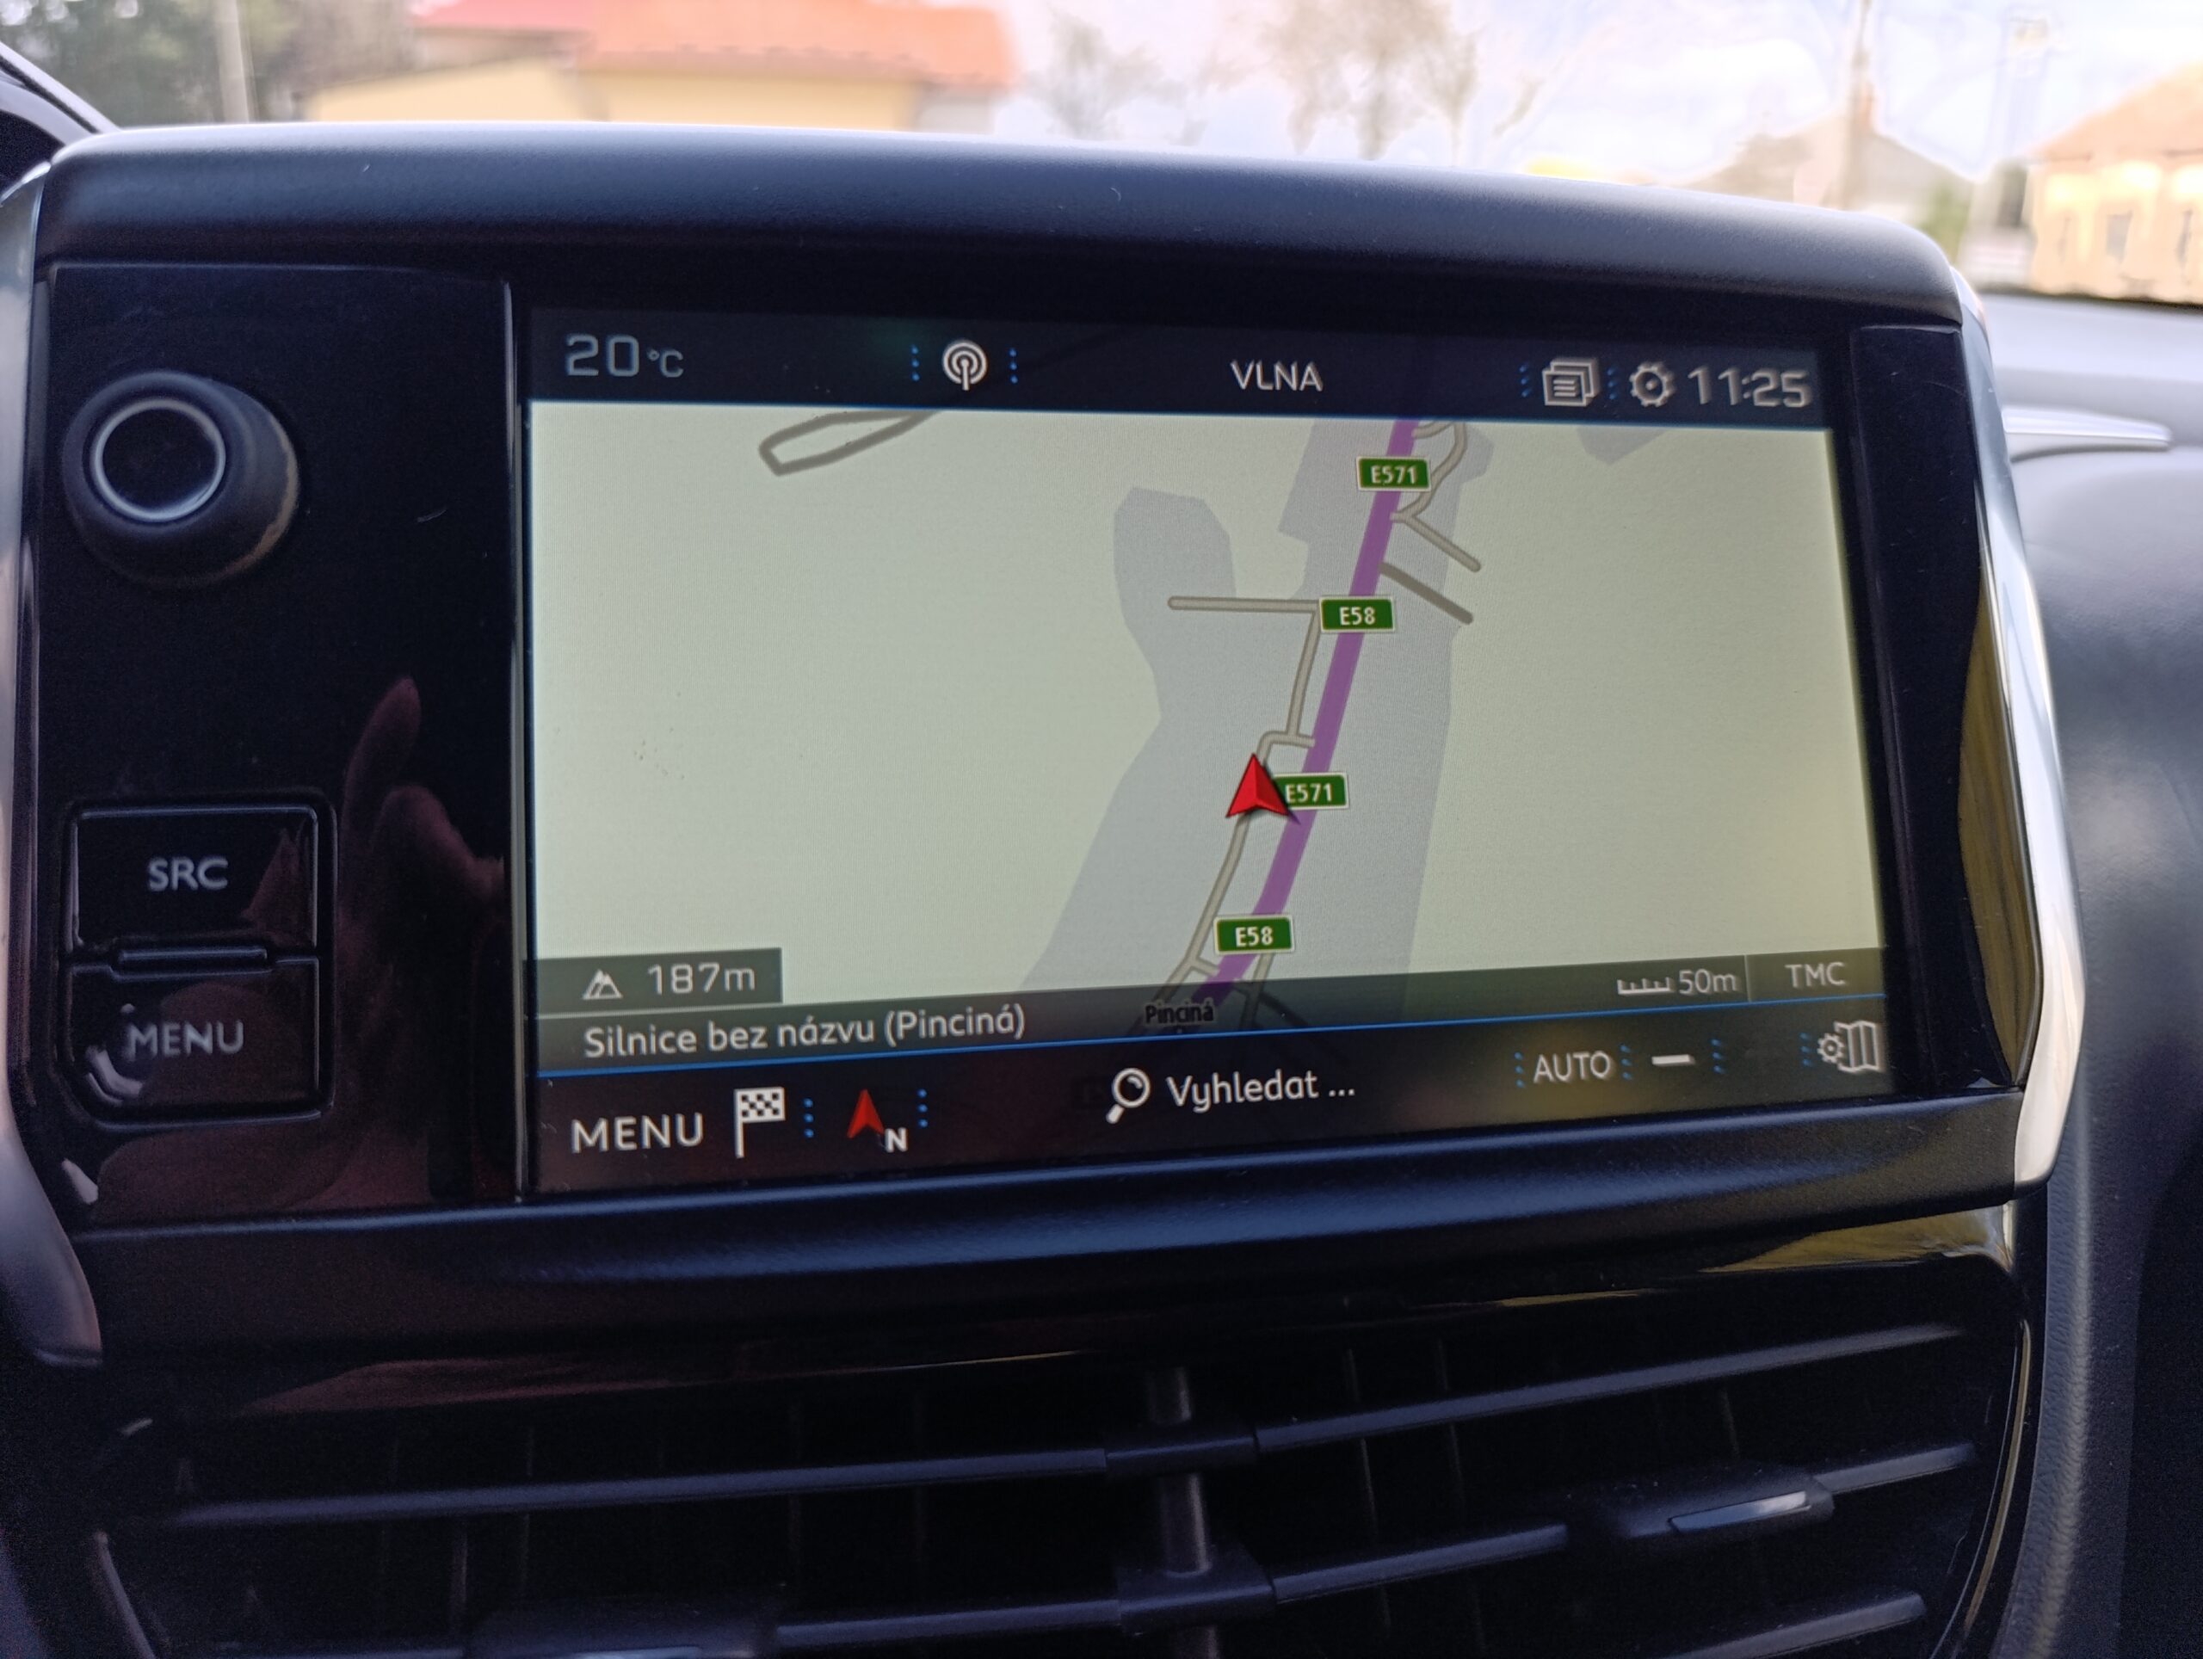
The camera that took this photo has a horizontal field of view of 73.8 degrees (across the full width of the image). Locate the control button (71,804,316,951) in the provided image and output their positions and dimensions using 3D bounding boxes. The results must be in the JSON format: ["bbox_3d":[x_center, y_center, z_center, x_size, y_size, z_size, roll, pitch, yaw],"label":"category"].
[{"bbox_3d":[-0.087,0.005,0.142,0.021,0.013,0.004,-2,-6,-11],"label":"control button"}]

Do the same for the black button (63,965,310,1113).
[{"bbox_3d":[-0.086,0.020,0.141,0.022,0.014,0.004,-2,-6,-11],"label":"black button"}]

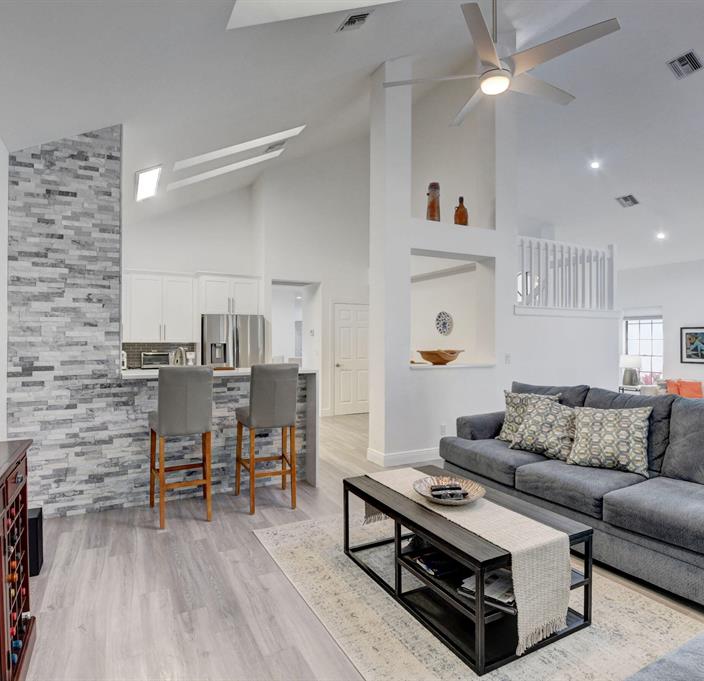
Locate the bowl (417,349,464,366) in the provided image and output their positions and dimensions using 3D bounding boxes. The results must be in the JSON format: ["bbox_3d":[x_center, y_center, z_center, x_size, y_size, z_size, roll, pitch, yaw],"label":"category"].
[{"bbox_3d":[1.076,0.207,5.155,0.560,0.195,0.520,0,0,0],"label":"bowl"}]

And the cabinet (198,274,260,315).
[{"bbox_3d":[-1.969,-0.685,6.670,0.930,0.570,0.660,0,0,-29],"label":"cabinet"}]

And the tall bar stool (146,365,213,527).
[{"bbox_3d":[-1.327,0.774,3.326,0.415,1.140,0.510,0,0,-26],"label":"tall bar stool"}]

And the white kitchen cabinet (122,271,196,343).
[{"bbox_3d":[-2.880,-0.484,6.374,0.950,1.030,0.340,0,0,-29],"label":"white kitchen cabinet"}]

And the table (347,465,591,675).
[{"bbox_3d":[0.539,1.116,2.365,0.708,0.452,1.145,0,0,-29],"label":"table"}]

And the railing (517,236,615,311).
[{"bbox_3d":[3.140,-0.957,6.171,2.210,0.980,0.090,0,0,-29],"label":"railing"}]

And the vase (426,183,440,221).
[{"bbox_3d":[0.978,-1.629,5.089,0.155,0.510,0.155,0,0,-29],"label":"vase"}]

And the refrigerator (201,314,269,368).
[{"bbox_3d":[-1.921,0.487,6.644,0.910,1.755,0.820,0,0,-29],"label":"refrigerator"}]

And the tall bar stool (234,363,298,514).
[{"bbox_3d":[-0.717,0.777,3.578,0.425,1.140,0.510,0,0,-21],"label":"tall bar stool"}]

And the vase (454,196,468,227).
[{"bbox_3d":[1.362,-1.582,5.300,0.160,0.420,0.150,0,0,-29],"label":"vase"}]

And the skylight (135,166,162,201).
[{"bbox_3d":[-2.471,-1.901,5.168,0.290,0.080,1.100,-29,13,-26],"label":"skylight"}]

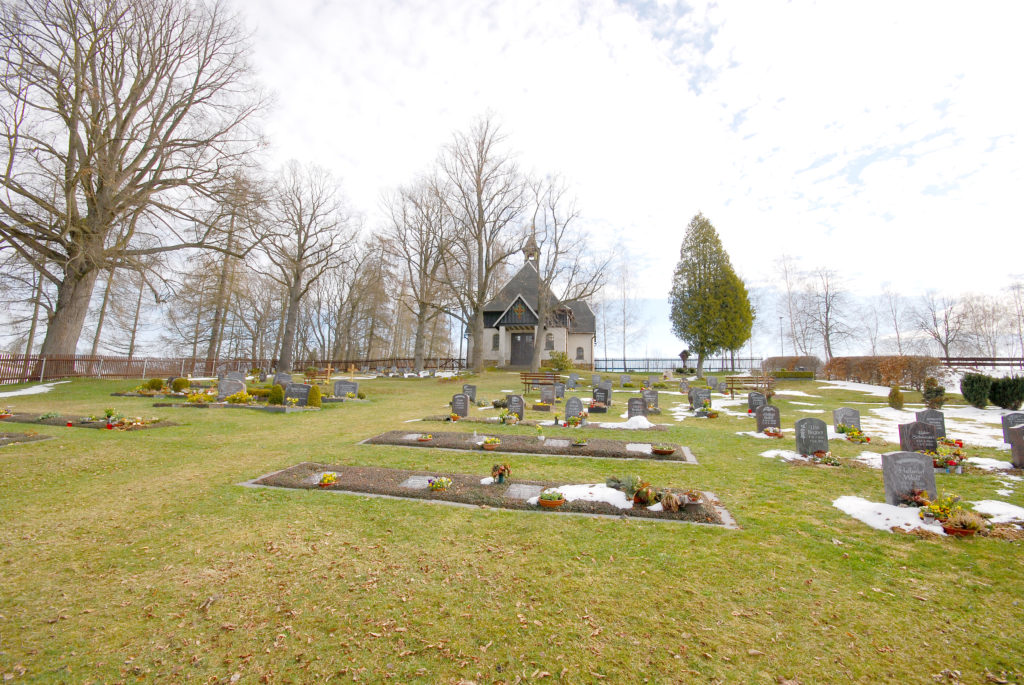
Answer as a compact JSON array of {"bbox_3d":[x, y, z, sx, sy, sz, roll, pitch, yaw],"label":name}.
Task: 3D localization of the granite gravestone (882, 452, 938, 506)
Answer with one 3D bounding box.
[{"bbox_3d":[4.913,1.685,5.267,0.490,0.640,0.120,0,-6,11],"label":"granite gravestone"}]

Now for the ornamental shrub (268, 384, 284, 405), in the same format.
[{"bbox_3d":[-7.093,1.579,12.875,0.430,0.640,0.430,0,-8,11],"label":"ornamental shrub"}]

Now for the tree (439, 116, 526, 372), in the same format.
[{"bbox_3d":[-2.270,-8.011,33.300,7.400,21.000,7.200,0,-8,11],"label":"tree"}]

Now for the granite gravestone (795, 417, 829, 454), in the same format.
[{"bbox_3d":[5.094,1.594,7.237,0.460,0.620,0.130,-1,-7,13],"label":"granite gravestone"}]

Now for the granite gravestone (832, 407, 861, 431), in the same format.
[{"bbox_3d":[8.980,2.072,11.438,0.560,0.700,0.120,0,-6,12],"label":"granite gravestone"}]

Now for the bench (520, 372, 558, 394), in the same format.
[{"bbox_3d":[1.335,1.873,19.392,1.780,0.950,0.600,0,-8,14],"label":"bench"}]

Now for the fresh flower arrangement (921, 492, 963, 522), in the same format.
[{"bbox_3d":[4.573,1.758,4.553,0.380,0.310,0.340,0,-8,11],"label":"fresh flower arrangement"}]

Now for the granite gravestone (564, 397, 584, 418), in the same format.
[{"bbox_3d":[1.554,1.653,10.637,0.430,0.620,0.130,-1,-7,13],"label":"granite gravestone"}]

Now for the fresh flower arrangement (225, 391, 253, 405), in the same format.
[{"bbox_3d":[-10.370,2.080,16.225,0.980,0.470,0.600,-1,-7,20],"label":"fresh flower arrangement"}]

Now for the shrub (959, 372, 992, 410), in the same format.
[{"bbox_3d":[13.847,1.407,12.764,0.680,1.060,0.680,-1,-7,13],"label":"shrub"}]

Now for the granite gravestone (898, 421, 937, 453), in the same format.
[{"bbox_3d":[7.232,1.729,7.622,0.430,0.610,0.160,0,-8,11],"label":"granite gravestone"}]

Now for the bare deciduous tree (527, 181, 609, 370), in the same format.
[{"bbox_3d":[4.065,-4.653,31.234,5.800,13.600,5.800,0,-6,12],"label":"bare deciduous tree"}]

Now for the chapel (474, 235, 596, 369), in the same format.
[{"bbox_3d":[2.103,-3.428,38.661,10.700,12.000,10.800,0,-6,11],"label":"chapel"}]

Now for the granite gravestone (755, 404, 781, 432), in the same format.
[{"bbox_3d":[6.744,2.015,11.244,0.520,0.730,0.120,0,-6,12],"label":"granite gravestone"}]

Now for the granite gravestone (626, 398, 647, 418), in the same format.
[{"bbox_3d":[3.361,1.809,11.433,0.470,0.640,0.140,0,-8,11],"label":"granite gravestone"}]

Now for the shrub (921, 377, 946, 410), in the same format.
[{"bbox_3d":[12.469,1.465,12.660,0.560,1.000,0.560,-1,-7,13],"label":"shrub"}]

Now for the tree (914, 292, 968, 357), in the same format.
[{"bbox_3d":[40.447,-1.180,40.420,3.700,7.000,3.700,-1,-7,13],"label":"tree"}]

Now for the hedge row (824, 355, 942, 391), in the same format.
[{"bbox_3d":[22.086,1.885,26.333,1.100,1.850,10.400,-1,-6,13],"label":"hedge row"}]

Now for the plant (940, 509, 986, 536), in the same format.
[{"bbox_3d":[4.674,1.842,4.432,0.360,0.230,0.350,0,-6,12],"label":"plant"}]

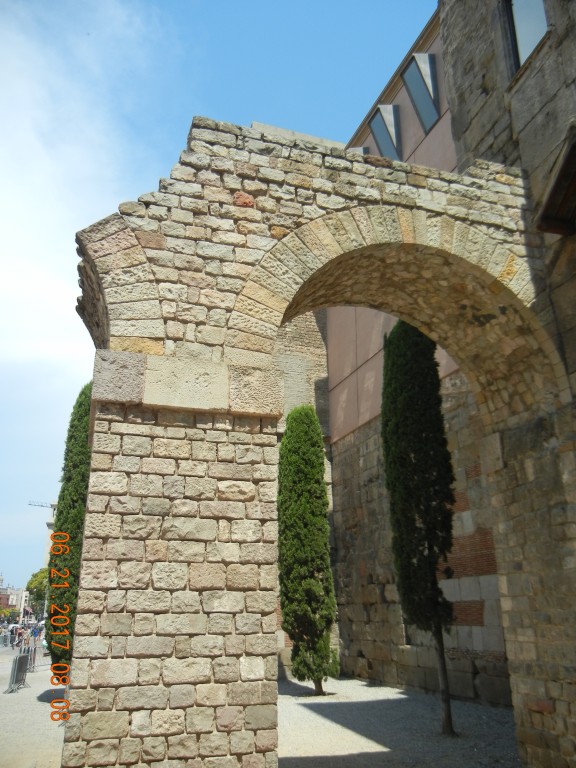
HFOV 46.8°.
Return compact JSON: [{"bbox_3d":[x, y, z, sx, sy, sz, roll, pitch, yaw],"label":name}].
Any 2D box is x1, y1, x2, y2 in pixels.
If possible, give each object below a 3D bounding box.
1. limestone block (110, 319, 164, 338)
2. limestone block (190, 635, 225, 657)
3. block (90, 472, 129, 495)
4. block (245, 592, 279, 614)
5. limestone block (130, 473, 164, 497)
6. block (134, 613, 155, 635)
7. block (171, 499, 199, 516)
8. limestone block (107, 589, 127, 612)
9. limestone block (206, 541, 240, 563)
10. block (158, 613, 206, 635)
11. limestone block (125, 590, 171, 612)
[{"bbox_3d":[-1.254,-0.403,5.501,0.428,0.157,0.280,-2,-18,-19],"label":"limestone block"},{"bbox_3d":[-0.604,1.908,4.846,0.238,0.135,0.200,6,-21,-17],"label":"limestone block"},{"bbox_3d":[-1.476,0.836,5.477,0.306,0.182,0.170,5,-21,-16],"label":"block"},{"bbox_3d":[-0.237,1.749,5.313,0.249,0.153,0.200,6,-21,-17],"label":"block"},{"bbox_3d":[-1.185,0.865,5.560,0.264,0.185,0.170,5,-21,-16],"label":"limestone block"},{"bbox_3d":[-1.130,1.880,5.206,0.152,0.154,0.170,5,-21,-16],"label":"block"},{"bbox_3d":[-0.892,1.063,5.643,0.226,0.139,0.200,6,-21,-16],"label":"block"},{"bbox_3d":[-1.232,1.556,4.758,0.127,0.143,0.200,6,-21,-17],"label":"limestone block"},{"bbox_3d":[-0.557,1.410,5.541,0.278,0.165,0.180,6,-21,-17],"label":"limestone block"},{"bbox_3d":[-0.824,1.837,5.082,0.377,0.138,0.200,6,-21,-17],"label":"block"},{"bbox_3d":[-1.018,1.580,4.822,0.313,0.146,0.200,6,-21,-17],"label":"limestone block"}]

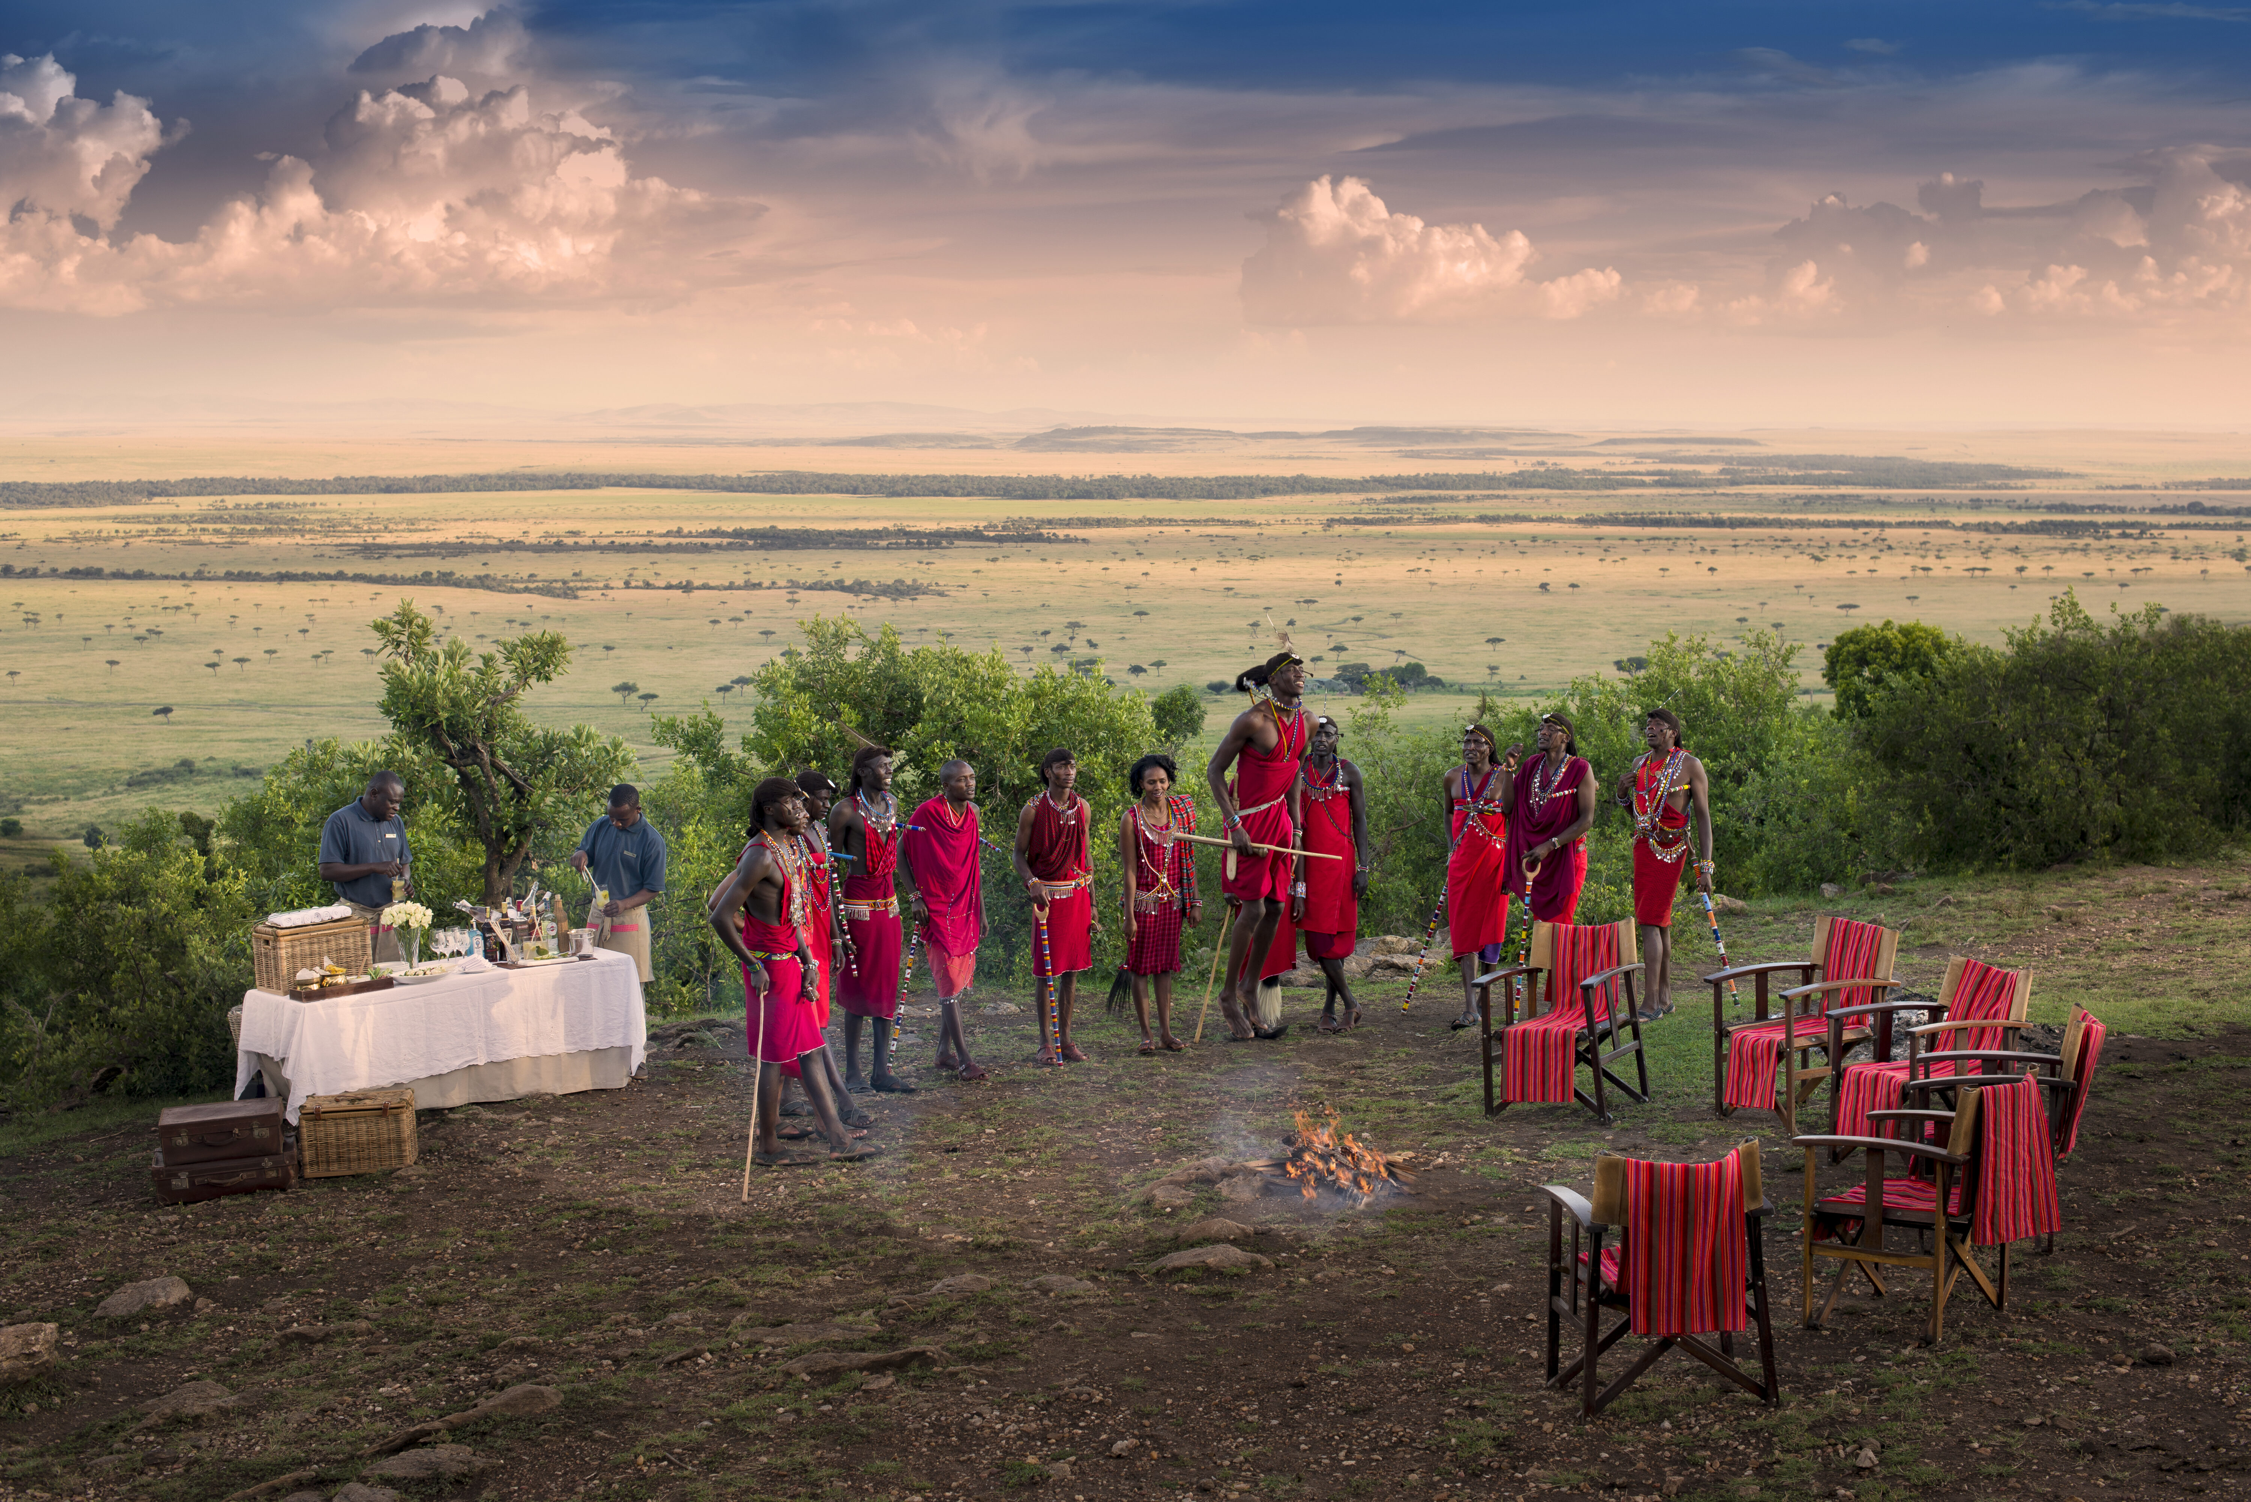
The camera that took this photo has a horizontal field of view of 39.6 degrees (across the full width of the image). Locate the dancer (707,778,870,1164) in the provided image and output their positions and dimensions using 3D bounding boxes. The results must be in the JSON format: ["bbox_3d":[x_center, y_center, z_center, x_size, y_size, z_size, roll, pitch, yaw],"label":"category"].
[{"bbox_3d":[-1.557,1.013,14.639,0.720,1.770,0.500,1,6,10],"label":"dancer"}]

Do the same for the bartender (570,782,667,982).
[{"bbox_3d":[-2.808,1.014,17.401,0.520,1.630,0.470,3,7,28],"label":"bartender"}]

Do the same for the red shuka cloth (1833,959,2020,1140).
[{"bbox_3d":[3.533,1.335,13.718,0.620,0.780,0.420,-2,4,-23],"label":"red shuka cloth"}]

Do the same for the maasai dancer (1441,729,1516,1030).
[{"bbox_3d":[2.006,0.712,17.700,0.430,1.720,0.340,2,7,22],"label":"maasai dancer"}]

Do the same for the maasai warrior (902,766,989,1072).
[{"bbox_3d":[-0.955,0.869,16.732,0.470,1.720,0.400,-4,7,-35],"label":"maasai warrior"}]

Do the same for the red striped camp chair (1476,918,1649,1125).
[{"bbox_3d":[2.168,1.314,15.348,0.630,0.890,0.650,-1,5,35],"label":"red striped camp chair"}]

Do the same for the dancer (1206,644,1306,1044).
[{"bbox_3d":[0.638,0.463,14.829,0.470,1.830,0.500,5,8,42],"label":"dancer"}]

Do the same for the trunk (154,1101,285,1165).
[{"bbox_3d":[-4.439,1.875,15.342,0.590,0.200,0.410,-4,5,-20],"label":"trunk"}]

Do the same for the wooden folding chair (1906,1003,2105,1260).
[{"bbox_3d":[3.699,1.569,13.124,0.750,0.940,0.630,2,6,16],"label":"wooden folding chair"}]

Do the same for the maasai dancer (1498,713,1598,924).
[{"bbox_3d":[2.343,0.659,17.229,0.540,1.743,0.400,4,7,32],"label":"maasai dancer"}]

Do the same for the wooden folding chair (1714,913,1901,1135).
[{"bbox_3d":[3.246,1.315,14.987,0.690,0.925,0.600,-3,7,-27],"label":"wooden folding chair"}]

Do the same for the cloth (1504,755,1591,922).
[{"bbox_3d":[2.380,0.500,17.600,0.460,0.940,0.340,3,7,25],"label":"cloth"}]

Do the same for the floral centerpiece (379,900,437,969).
[{"bbox_3d":[-3.858,0.975,16.793,0.270,0.370,0.270,0,6,0],"label":"floral centerpiece"}]

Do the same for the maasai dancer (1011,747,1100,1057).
[{"bbox_3d":[-0.348,0.802,16.435,0.460,1.631,0.340,-3,7,-26],"label":"maasai dancer"}]

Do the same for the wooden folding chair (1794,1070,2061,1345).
[{"bbox_3d":[3.017,1.693,11.804,0.760,0.930,0.630,5,8,38],"label":"wooden folding chair"}]

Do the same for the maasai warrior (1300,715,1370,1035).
[{"bbox_3d":[1.132,0.682,17.200,0.470,1.750,0.350,2,6,18],"label":"maasai warrior"}]

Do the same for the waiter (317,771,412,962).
[{"bbox_3d":[-4.198,0.957,17.392,0.520,1.700,0.400,-5,8,-37],"label":"waiter"}]

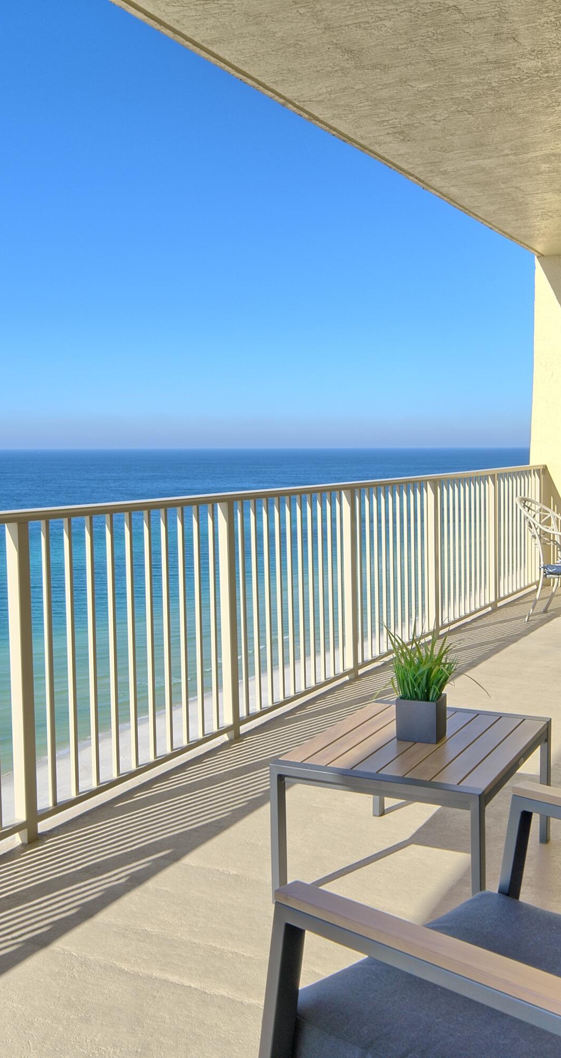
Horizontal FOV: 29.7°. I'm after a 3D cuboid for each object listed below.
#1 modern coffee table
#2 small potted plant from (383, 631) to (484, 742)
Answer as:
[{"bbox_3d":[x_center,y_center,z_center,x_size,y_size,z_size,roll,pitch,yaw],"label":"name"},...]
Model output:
[{"bbox_3d":[0.412,0.816,3.093,0.578,0.400,0.790,2,5,28],"label":"modern coffee table"},{"bbox_3d":[0.433,0.452,3.084,0.220,0.330,0.250,2,5,28],"label":"small potted plant"}]

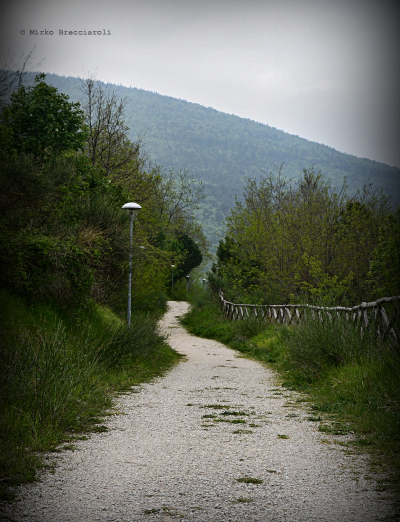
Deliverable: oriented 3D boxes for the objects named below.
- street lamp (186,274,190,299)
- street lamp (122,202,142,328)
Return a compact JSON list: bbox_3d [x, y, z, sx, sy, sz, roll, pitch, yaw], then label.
[{"bbox_3d":[-1.655,3.824,146.000,0.580,3.800,0.580,1,-3,0],"label":"street lamp"},{"bbox_3d":[-2.043,0.177,31.000,0.580,3.850,0.580,1,-3,0],"label":"street lamp"}]

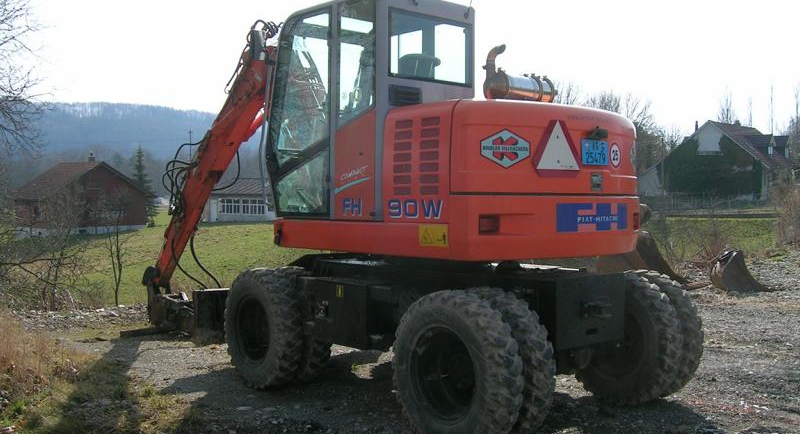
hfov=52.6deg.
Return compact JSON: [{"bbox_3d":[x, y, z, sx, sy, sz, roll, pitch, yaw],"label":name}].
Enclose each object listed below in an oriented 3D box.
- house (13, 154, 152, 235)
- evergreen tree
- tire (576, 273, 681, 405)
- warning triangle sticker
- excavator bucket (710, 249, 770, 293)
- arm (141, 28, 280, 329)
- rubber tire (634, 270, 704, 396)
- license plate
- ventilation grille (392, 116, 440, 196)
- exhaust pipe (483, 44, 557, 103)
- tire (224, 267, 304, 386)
[{"bbox_3d":[-31.200,-1.950,79.200,10.000,7.700,10.600,1,2,41],"label":"house"},{"bbox_3d":[-20.900,-2.530,65.000,2.900,6.450,2.900,-1,1,0],"label":"evergreen tree"},{"bbox_3d":[1.632,0.922,6.131,0.240,0.985,0.985,-2,1,-40],"label":"tire"},{"bbox_3d":[0.995,-0.434,5.120,0.408,0.362,0.015,-1,1,-30],"label":"warning triangle sticker"},{"bbox_3d":[5.550,0.885,13.200,0.860,0.710,0.650,-1,1,3],"label":"excavator bucket"},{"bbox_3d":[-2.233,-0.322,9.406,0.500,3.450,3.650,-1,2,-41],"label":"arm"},{"bbox_3d":[1.865,0.916,6.262,0.235,0.970,0.980,-1,2,-41],"label":"rubber tire"},{"bbox_3d":[1.275,-0.420,5.290,0.300,0.160,0.012,-2,2,-43],"label":"license plate"},{"bbox_3d":[0.104,-0.388,5.216,0.030,0.500,0.460,-1,2,-41],"label":"ventilation grille"},{"bbox_3d":[0.807,-0.930,5.420,0.590,0.385,0.210,-2,1,-40],"label":"exhaust pipe"},{"bbox_3d":[-1.127,0.910,6.656,0.235,0.970,0.980,-1,2,-41],"label":"tire"}]

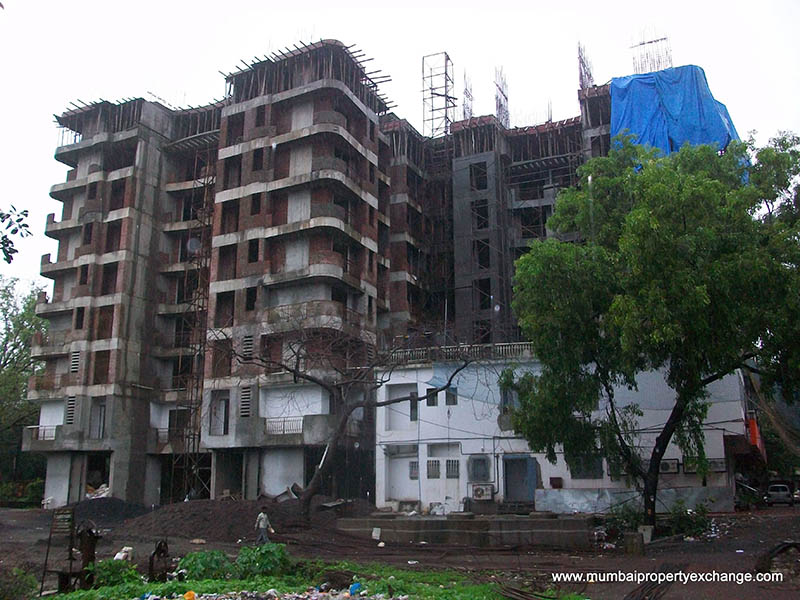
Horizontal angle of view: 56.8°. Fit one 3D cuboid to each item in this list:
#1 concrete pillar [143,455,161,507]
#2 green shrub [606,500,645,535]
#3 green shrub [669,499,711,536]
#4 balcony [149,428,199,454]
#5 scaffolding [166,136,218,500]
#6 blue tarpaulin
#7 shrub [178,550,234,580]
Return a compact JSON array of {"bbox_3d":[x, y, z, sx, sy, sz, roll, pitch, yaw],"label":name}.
[{"bbox_3d":[-16.696,12.276,50.012,1.200,3.440,0.550,-7,-15,27],"label":"concrete pillar"},{"bbox_3d":[9.063,8.795,29.978,1.350,1.300,1.200,0,-13,0],"label":"green shrub"},{"bbox_3d":[11.625,8.736,29.784,1.500,1.450,1.300,0,-13,0],"label":"green shrub"},{"bbox_3d":[-14.581,9.441,49.710,4.550,1.790,1.400,-7,-15,27],"label":"balcony"},{"bbox_3d":[-13.511,0.929,48.575,1.500,24.800,1.500,-7,-15,27],"label":"scaffolding"},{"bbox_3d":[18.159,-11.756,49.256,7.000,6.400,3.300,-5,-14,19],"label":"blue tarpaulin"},{"bbox_3d":[-5.281,7.323,20.372,1.420,0.750,1.200,0,-13,0],"label":"shrub"}]

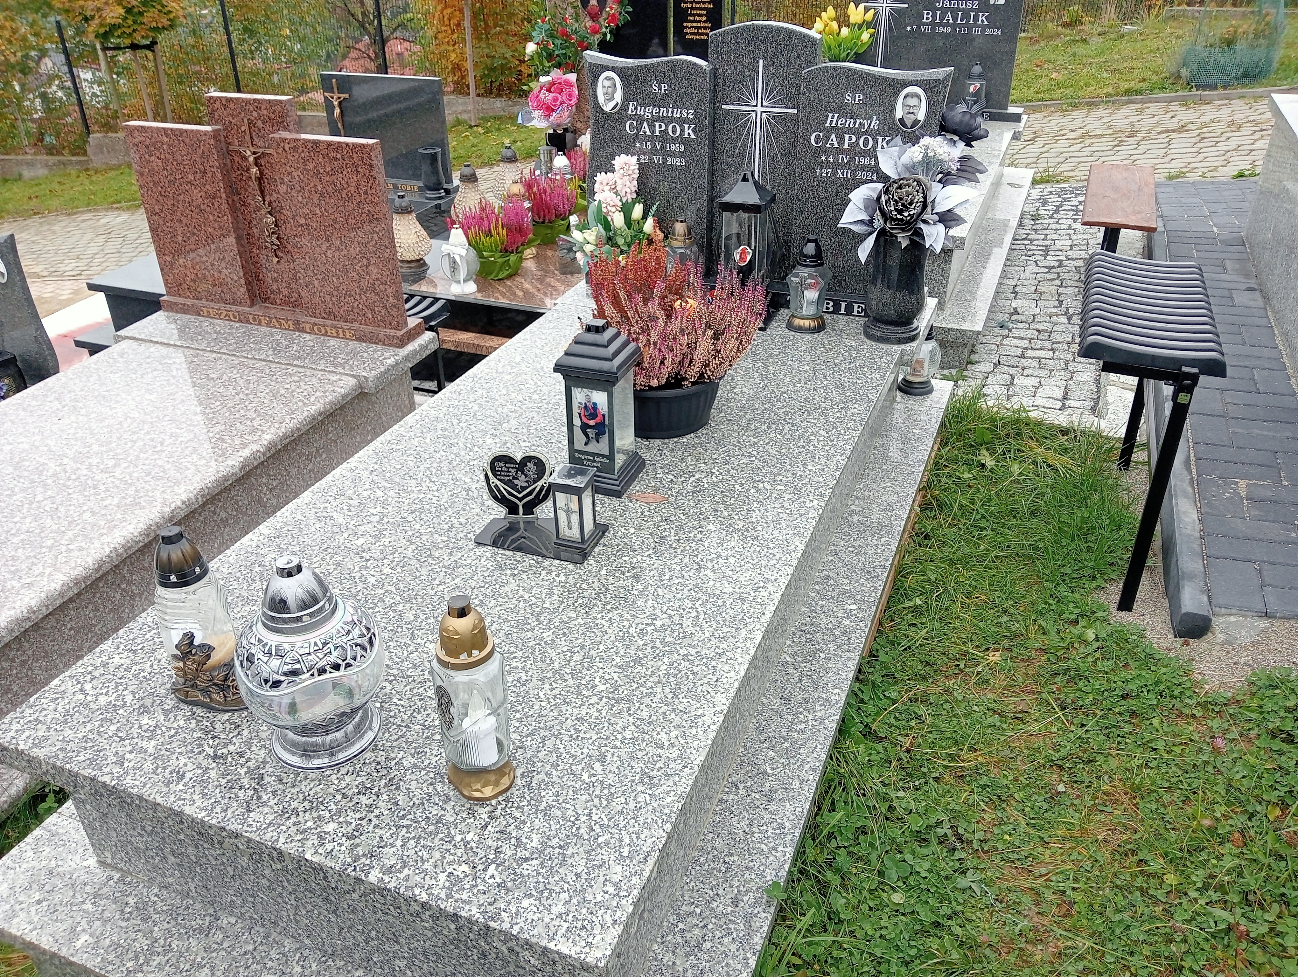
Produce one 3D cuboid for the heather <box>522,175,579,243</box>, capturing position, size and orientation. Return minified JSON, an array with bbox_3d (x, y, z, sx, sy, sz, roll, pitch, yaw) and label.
[{"bbox_3d":[-0.393,-1.137,4.278,0.230,0.250,0.210,0,30,0],"label":"heather"}]

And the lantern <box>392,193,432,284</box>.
[{"bbox_3d":[-0.976,-1.036,4.284,0.195,0.342,0.195,11,31,18],"label":"lantern"}]

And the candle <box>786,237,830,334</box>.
[{"bbox_3d":[0.445,-0.570,2.926,0.120,0.258,0.105,11,32,18],"label":"candle"}]

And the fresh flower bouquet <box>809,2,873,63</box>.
[{"bbox_3d":[0.907,-2.126,4.936,0.290,0.310,0.270,11,32,18],"label":"fresh flower bouquet"}]

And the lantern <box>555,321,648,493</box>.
[{"bbox_3d":[-0.101,-0.180,2.181,0.151,0.343,0.156,11,32,18],"label":"lantern"}]

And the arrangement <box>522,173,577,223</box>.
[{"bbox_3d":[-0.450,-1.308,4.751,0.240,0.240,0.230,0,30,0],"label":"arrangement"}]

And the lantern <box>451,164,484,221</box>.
[{"bbox_3d":[-0.796,-1.291,4.728,0.195,0.342,0.195,11,31,18],"label":"lantern"}]

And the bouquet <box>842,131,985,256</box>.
[{"bbox_3d":[0.714,-0.802,2.885,0.375,0.310,0.280,11,31,18],"label":"bouquet"}]

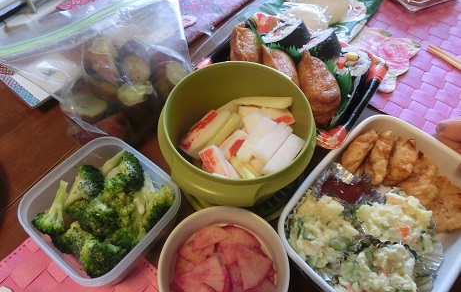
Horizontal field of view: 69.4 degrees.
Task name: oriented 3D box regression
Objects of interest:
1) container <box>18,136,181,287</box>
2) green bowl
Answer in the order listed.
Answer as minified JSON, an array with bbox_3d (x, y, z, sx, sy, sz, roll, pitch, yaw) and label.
[{"bbox_3d":[-0.124,0.068,0.344,0.122,0.055,0.122,35,63,15],"label":"container"},{"bbox_3d":[0.007,-0.007,0.362,0.160,0.092,0.160,2,60,-3],"label":"green bowl"}]

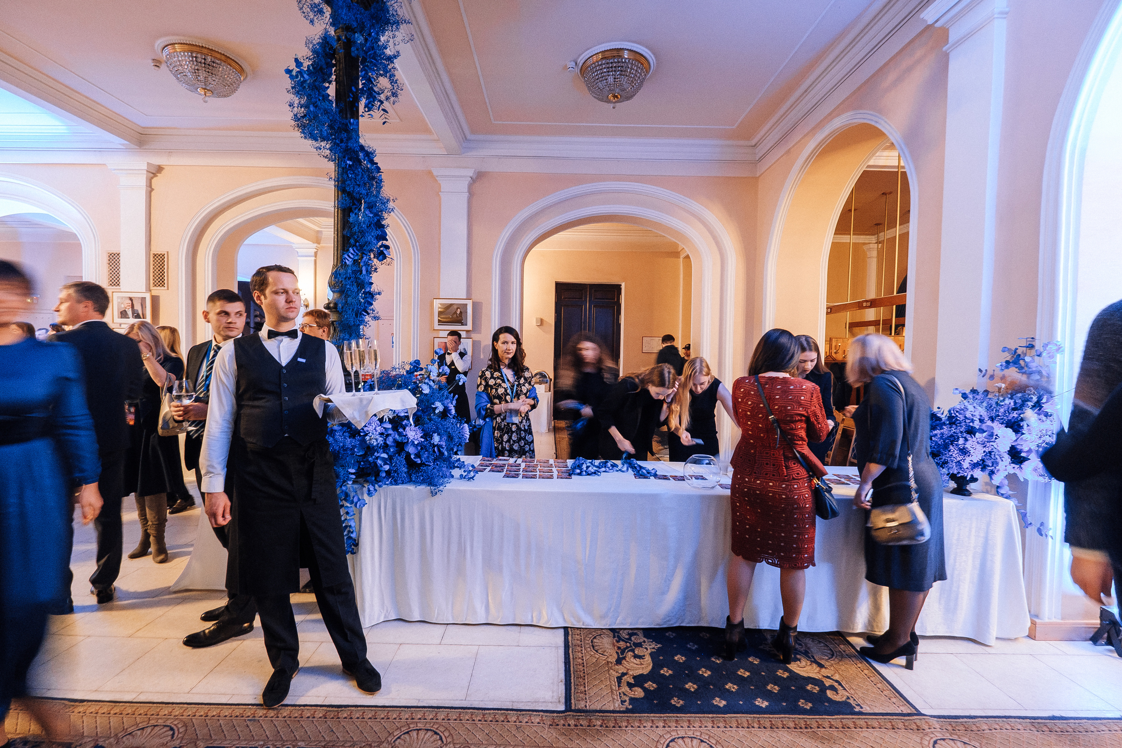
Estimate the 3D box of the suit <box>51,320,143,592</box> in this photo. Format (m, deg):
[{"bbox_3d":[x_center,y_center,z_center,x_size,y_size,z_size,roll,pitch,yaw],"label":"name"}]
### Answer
[{"bbox_3d":[-2.622,0.474,2.636,0.320,1.500,0.500,2,3,22],"label":"suit"}]

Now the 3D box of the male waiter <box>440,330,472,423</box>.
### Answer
[{"bbox_3d":[-1.297,0.338,5.728,0.500,1.750,0.370,1,2,10],"label":"male waiter"}]

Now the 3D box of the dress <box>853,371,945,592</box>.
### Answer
[{"bbox_3d":[1.620,0.521,2.254,0.420,1.100,0.430,4,4,43],"label":"dress"}]

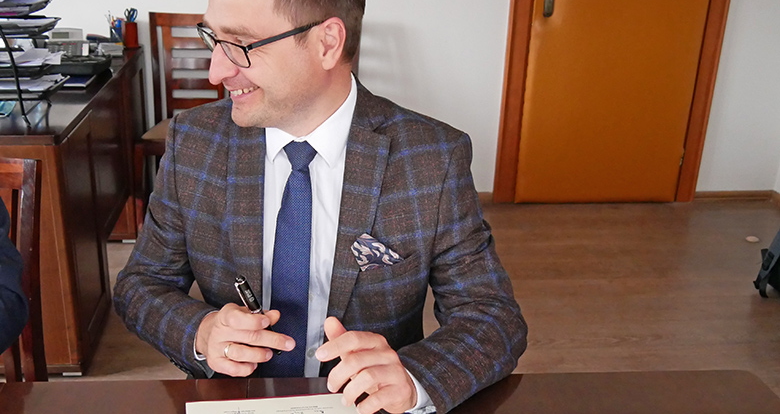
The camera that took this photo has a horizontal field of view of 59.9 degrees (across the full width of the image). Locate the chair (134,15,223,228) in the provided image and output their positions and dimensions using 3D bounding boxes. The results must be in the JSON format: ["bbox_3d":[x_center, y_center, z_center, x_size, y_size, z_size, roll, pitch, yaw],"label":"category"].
[{"bbox_3d":[-0.850,-0.351,2.987,0.440,0.950,0.480,0,21,-5],"label":"chair"}]

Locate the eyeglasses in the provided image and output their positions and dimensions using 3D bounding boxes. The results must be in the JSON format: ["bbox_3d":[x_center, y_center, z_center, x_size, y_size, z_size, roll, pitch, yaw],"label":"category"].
[{"bbox_3d":[-0.161,-0.231,0.891,0.142,0.045,0.141,-29,39,-29],"label":"eyeglasses"}]

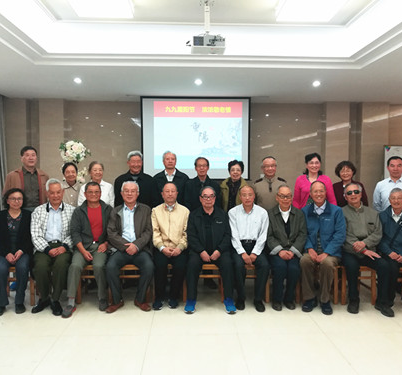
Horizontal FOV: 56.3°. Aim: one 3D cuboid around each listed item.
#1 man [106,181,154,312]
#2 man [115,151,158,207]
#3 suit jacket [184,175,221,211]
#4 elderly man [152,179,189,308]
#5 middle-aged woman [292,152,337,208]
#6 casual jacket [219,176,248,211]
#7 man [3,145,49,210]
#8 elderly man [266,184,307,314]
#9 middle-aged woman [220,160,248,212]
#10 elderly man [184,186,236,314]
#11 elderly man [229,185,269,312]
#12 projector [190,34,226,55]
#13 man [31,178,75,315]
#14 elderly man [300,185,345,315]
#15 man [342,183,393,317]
[{"bbox_3d":[-0.786,0.597,4.175,0.550,1.319,0.720,0,2,-9],"label":"man"},{"bbox_3d":[-0.847,0.385,4.783,0.520,1.696,0.320,0,2,-8],"label":"man"},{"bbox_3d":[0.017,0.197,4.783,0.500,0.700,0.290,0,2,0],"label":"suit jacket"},{"bbox_3d":[-0.356,0.615,4.243,0.460,1.320,0.700,0,3,-4],"label":"elderly man"},{"bbox_3d":[1.446,0.410,4.827,0.470,1.690,0.300,1,3,6],"label":"middle-aged woman"},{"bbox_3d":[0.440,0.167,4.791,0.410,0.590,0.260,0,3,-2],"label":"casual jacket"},{"bbox_3d":[-2.180,0.365,4.719,0.540,1.760,0.330,0,3,-15],"label":"man"},{"bbox_3d":[0.981,0.629,4.260,0.460,1.300,0.700,0,3,4],"label":"elderly man"},{"bbox_3d":[0.423,0.449,4.786,0.460,1.585,0.300,0,2,2],"label":"middle-aged woman"},{"bbox_3d":[0.095,0.634,4.189,0.520,1.290,0.740,0,3,-2],"label":"elderly man"},{"bbox_3d":[0.544,0.626,4.232,0.470,1.275,0.720,1,2,3],"label":"elderly man"},{"bbox_3d":[0.071,-1.387,3.665,0.320,0.105,0.250,0,3,-2],"label":"projector"},{"bbox_3d":[-1.611,0.605,4.129,0.500,1.340,0.740,0,3,-14],"label":"man"},{"bbox_3d":[1.333,0.605,4.126,0.520,1.335,0.720,1,2,17],"label":"elderly man"},{"bbox_3d":[1.794,0.616,4.130,0.550,1.321,0.720,1,2,12],"label":"man"}]

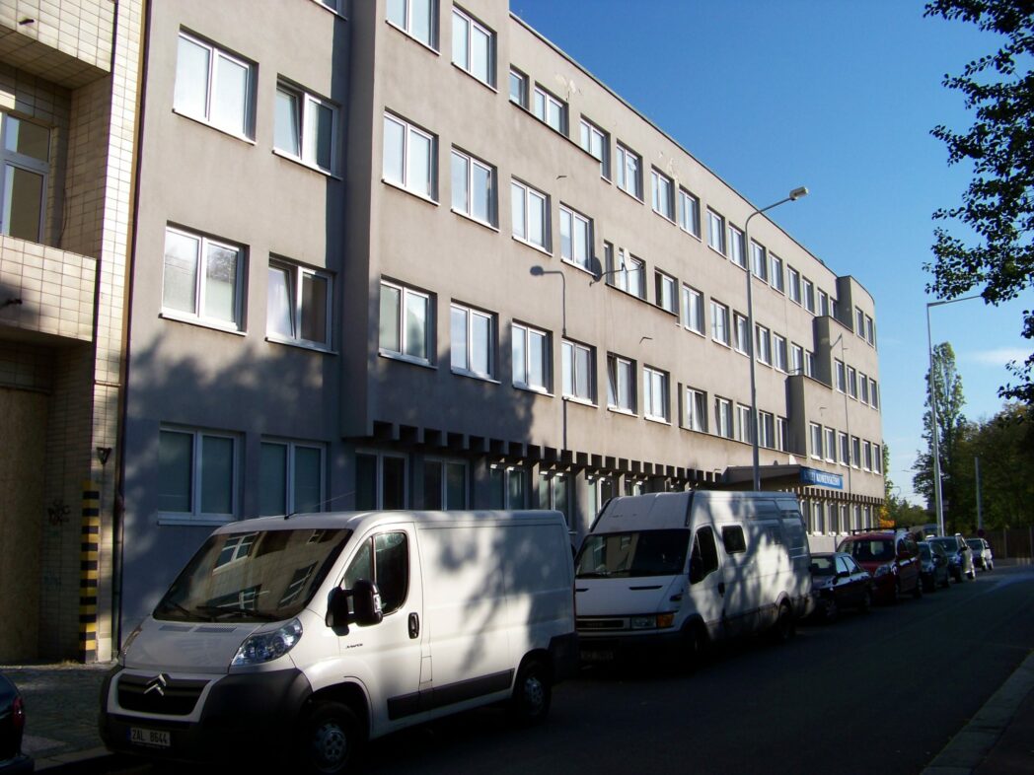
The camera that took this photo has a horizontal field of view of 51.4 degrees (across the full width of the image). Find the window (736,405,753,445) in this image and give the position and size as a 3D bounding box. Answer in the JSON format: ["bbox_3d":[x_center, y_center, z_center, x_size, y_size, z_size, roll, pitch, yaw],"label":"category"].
[{"bbox_3d":[7.881,1.314,37.108,0.140,1.326,1.610,-6,-10,31],"label":"window"}]

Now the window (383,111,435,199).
[{"bbox_3d":[-2.025,-4.371,20.354,0.140,1.300,1.610,-6,-10,31],"label":"window"}]

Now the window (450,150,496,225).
[{"bbox_3d":[-0.892,-4.122,22.205,0.140,1.300,1.610,-6,-10,31],"label":"window"}]

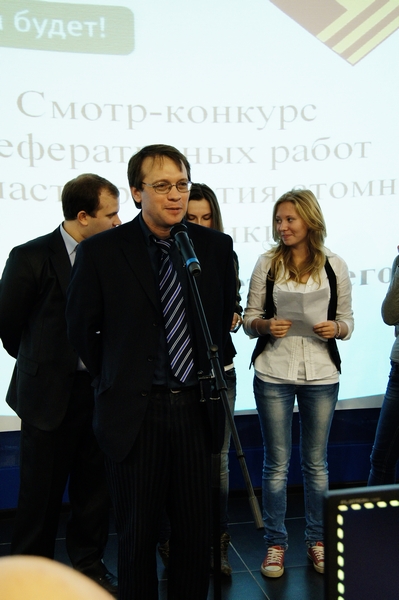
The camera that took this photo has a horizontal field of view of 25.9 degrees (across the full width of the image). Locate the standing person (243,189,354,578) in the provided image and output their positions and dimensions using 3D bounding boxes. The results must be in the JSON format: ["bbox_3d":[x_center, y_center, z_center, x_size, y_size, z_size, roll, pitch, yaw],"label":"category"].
[{"bbox_3d":[0.437,0.353,3.786,0.470,1.660,0.380,-1,5,3],"label":"standing person"}]

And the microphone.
[{"bbox_3d":[-0.034,-0.140,2.440,0.051,0.051,0.215,-23,42,0],"label":"microphone"}]

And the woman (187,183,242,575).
[{"bbox_3d":[0.000,0.340,3.825,0.430,1.690,0.360,-1,5,0],"label":"woman"}]

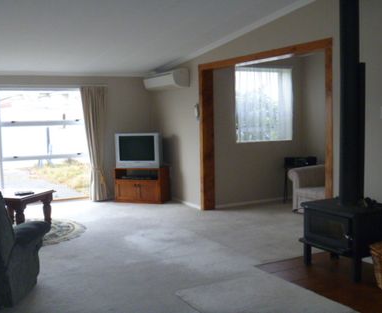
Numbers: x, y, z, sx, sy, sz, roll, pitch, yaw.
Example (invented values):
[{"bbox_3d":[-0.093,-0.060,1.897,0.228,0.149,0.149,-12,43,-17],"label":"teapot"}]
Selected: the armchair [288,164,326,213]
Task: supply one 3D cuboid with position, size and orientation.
[{"bbox_3d":[2.136,0.397,6.666,0.900,0.840,0.920,-6,7,-40],"label":"armchair"}]

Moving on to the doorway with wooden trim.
[{"bbox_3d":[0.853,-0.169,5.782,0.180,2.199,2.677,-4,6,-28],"label":"doorway with wooden trim"}]

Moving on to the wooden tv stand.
[{"bbox_3d":[-0.821,0.480,7.913,0.862,0.588,0.450,0,6,13],"label":"wooden tv stand"}]

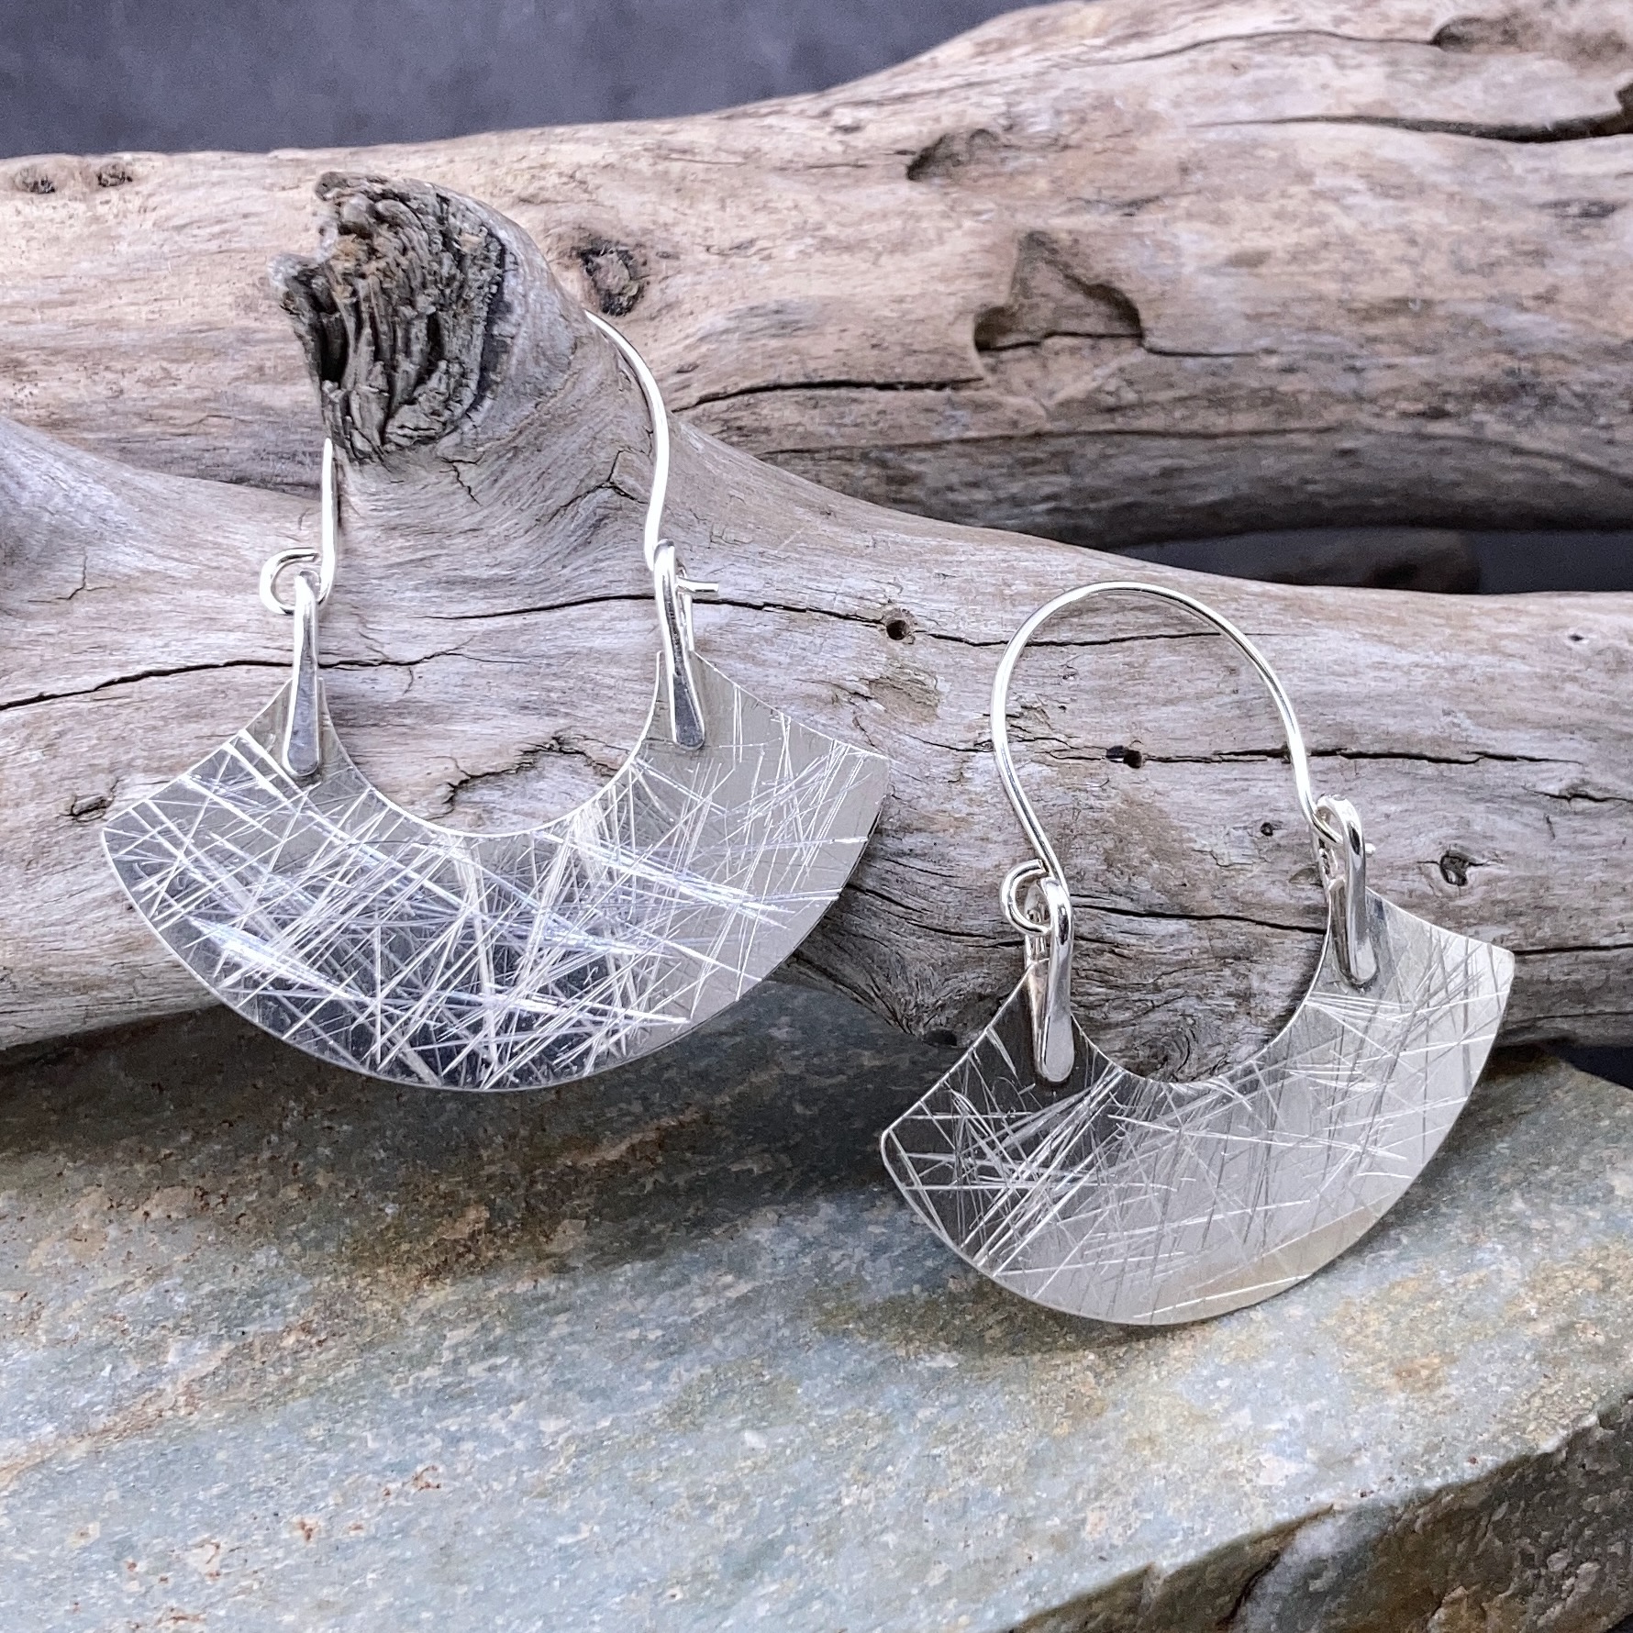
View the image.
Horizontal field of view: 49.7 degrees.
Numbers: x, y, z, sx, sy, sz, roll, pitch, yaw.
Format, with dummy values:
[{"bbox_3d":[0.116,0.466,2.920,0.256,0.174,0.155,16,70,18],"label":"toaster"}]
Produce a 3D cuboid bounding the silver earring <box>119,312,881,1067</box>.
[{"bbox_3d":[-0.020,-0.009,0.108,0.049,0.050,0.006,-5,-3,-3],"label":"silver earring"}]

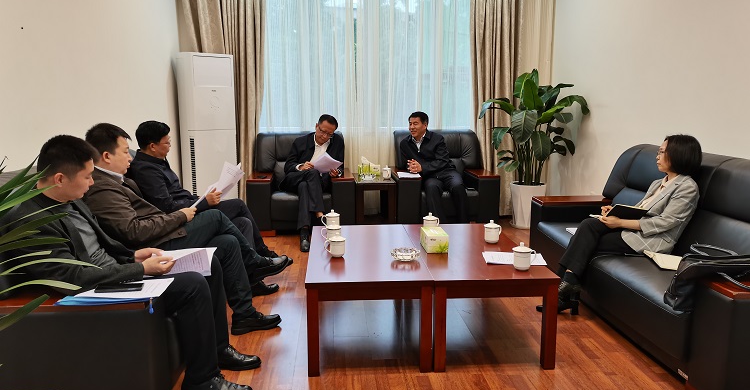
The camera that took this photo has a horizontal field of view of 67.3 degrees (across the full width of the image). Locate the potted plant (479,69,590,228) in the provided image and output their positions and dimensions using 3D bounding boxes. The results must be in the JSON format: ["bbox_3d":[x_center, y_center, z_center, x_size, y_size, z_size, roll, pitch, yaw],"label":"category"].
[{"bbox_3d":[1.712,-0.497,6.042,1.160,1.690,1.020,-1,8,-4],"label":"potted plant"}]

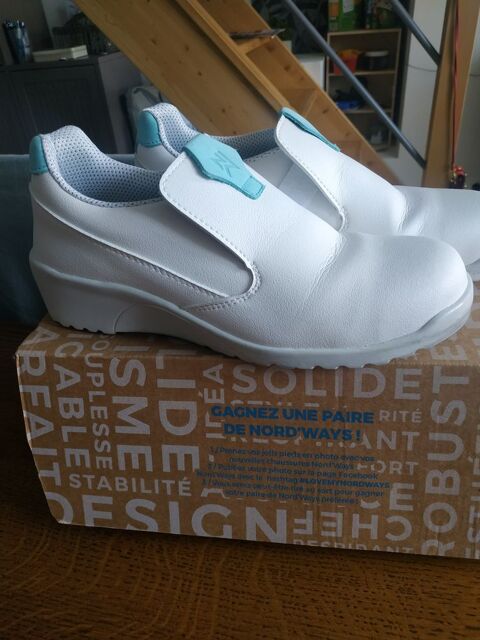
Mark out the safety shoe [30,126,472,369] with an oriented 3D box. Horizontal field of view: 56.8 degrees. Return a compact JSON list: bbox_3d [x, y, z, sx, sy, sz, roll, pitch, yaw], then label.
[{"bbox_3d":[-0.007,-0.051,0.253,0.264,0.114,0.100,5,24,15],"label":"safety shoe"}]

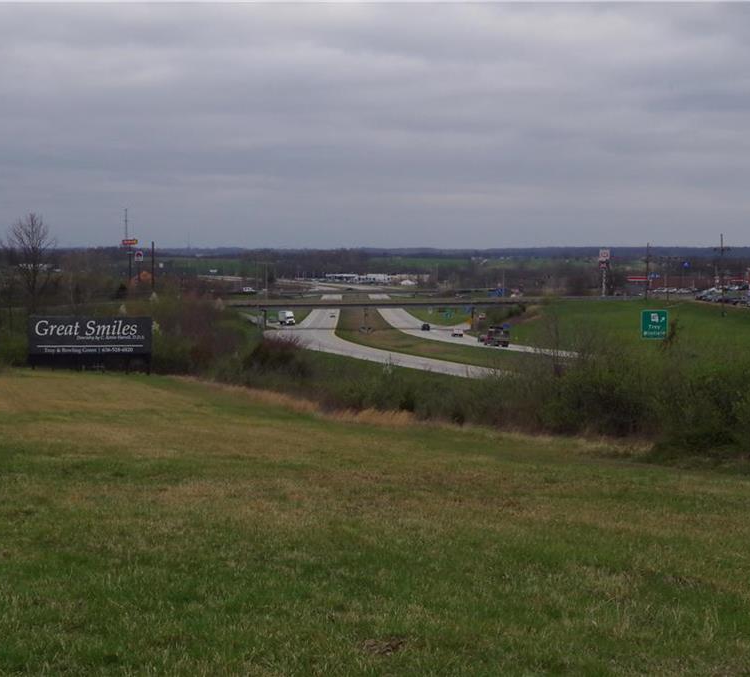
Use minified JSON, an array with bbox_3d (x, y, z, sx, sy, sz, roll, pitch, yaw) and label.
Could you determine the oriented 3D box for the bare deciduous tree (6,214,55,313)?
[{"bbox_3d":[-59.391,-12.949,240.000,8.600,17.500,8.600,0,4,0],"label":"bare deciduous tree"}]

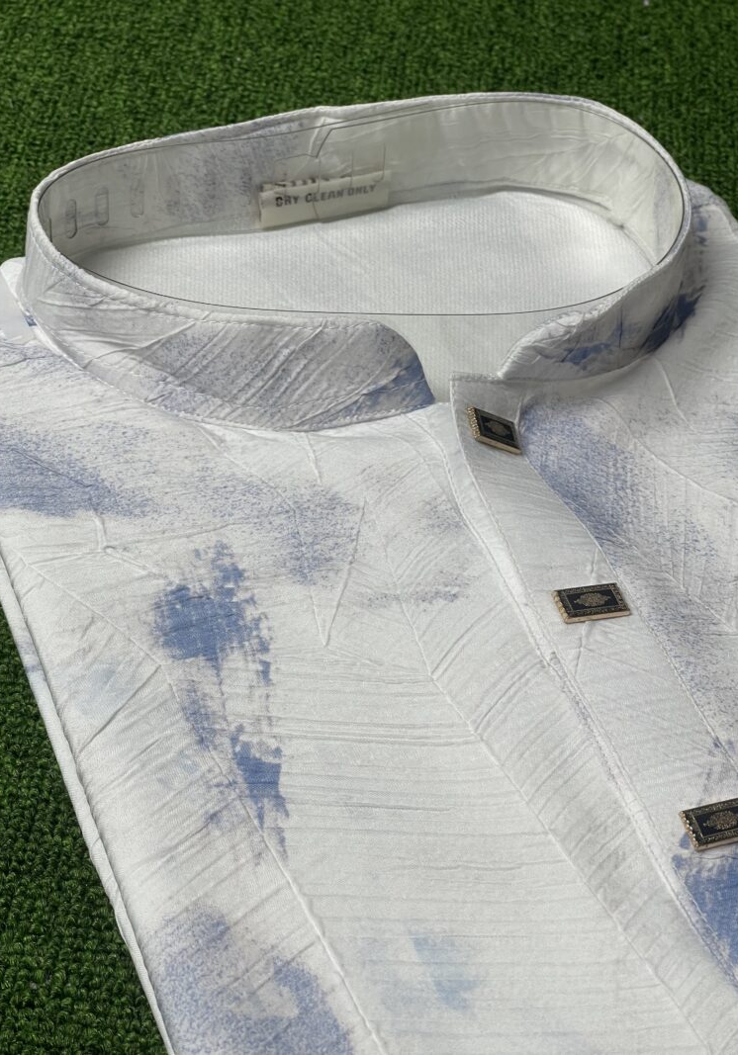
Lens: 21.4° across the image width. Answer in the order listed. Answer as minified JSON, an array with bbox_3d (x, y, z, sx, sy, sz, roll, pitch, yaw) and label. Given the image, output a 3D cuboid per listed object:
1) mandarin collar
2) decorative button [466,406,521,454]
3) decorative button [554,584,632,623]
[{"bbox_3d":[-0.001,-0.068,0.491,0.165,0.041,0.080,-12,50,-18],"label":"mandarin collar"},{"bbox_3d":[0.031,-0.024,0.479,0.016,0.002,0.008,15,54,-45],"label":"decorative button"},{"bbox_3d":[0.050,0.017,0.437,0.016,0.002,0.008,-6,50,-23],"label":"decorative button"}]

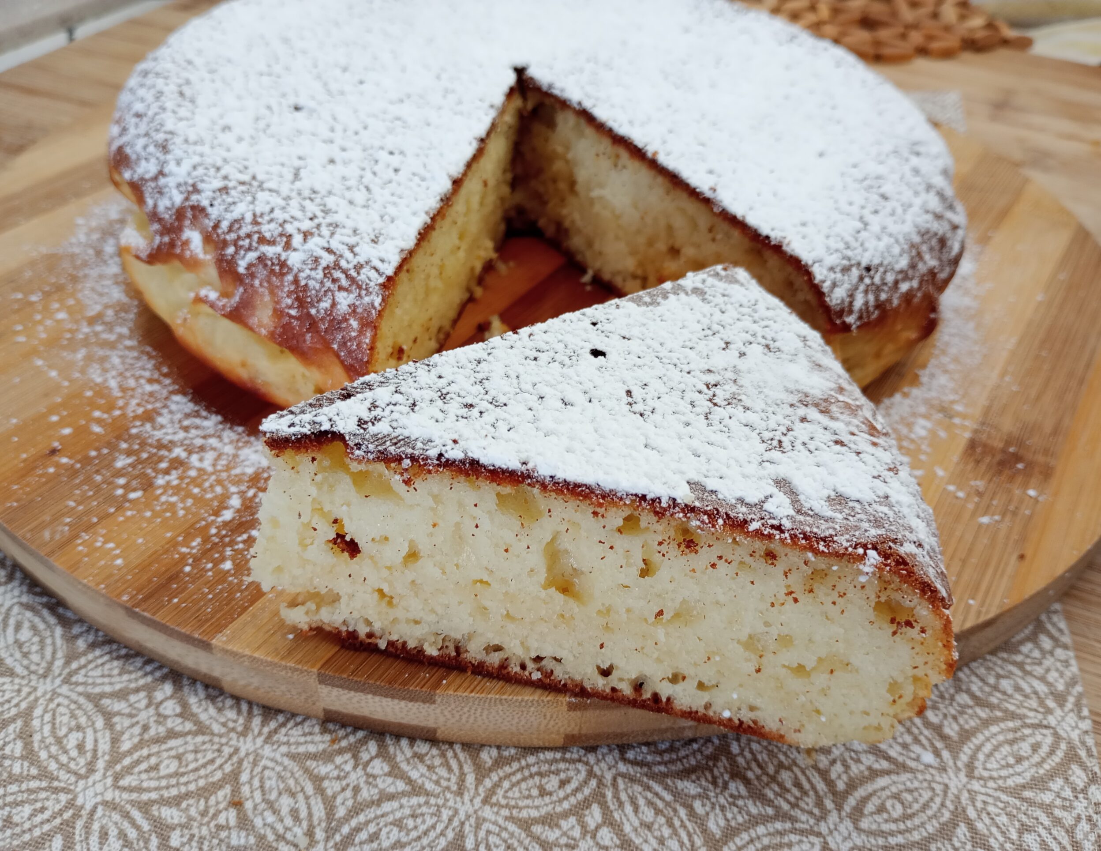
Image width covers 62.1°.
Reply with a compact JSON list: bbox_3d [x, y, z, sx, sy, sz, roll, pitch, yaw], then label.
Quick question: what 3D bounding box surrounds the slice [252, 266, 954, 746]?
[{"bbox_3d":[0.009,0.012,0.166,0.113,0.049,0.084,-7,41,-12],"label":"slice"}]

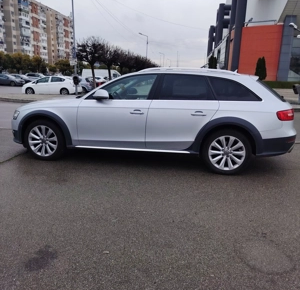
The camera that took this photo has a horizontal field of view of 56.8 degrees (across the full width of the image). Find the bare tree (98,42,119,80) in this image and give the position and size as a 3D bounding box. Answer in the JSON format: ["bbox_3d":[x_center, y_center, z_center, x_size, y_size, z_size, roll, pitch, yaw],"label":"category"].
[{"bbox_3d":[-4.069,-7.794,27.982,2.243,4.952,2.243,1,13,0],"label":"bare tree"}]

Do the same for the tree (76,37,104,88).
[{"bbox_3d":[-5.060,-6.734,23.818,2.377,4.740,2.377,1,13,0],"label":"tree"}]

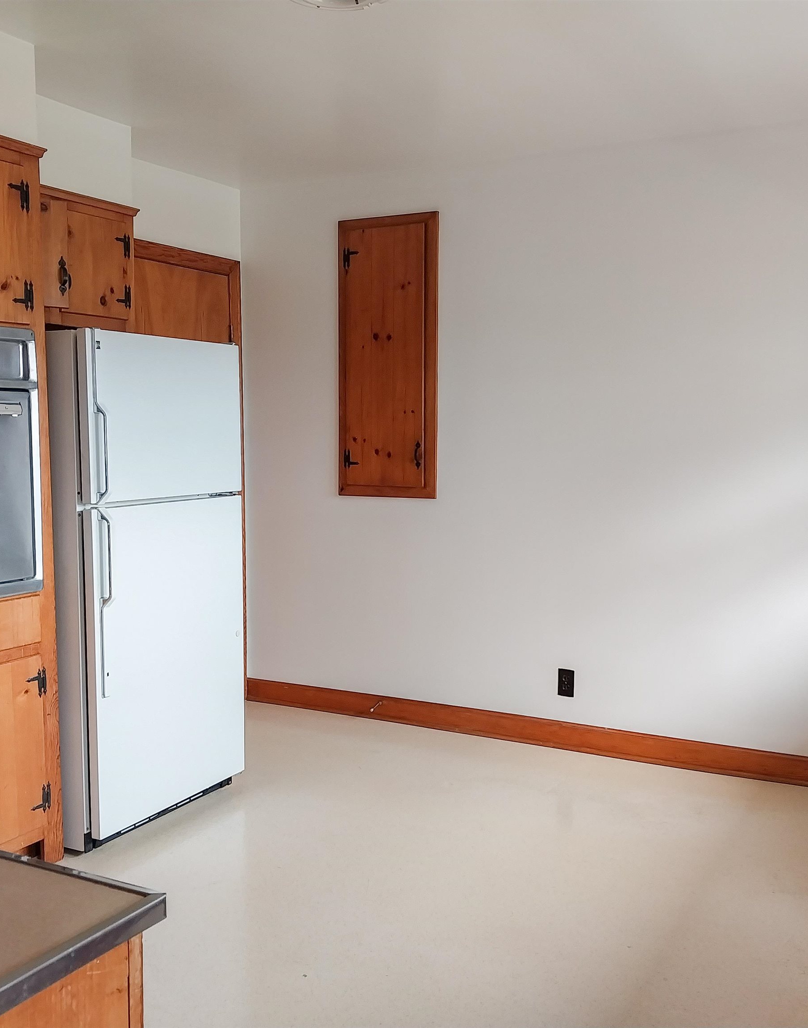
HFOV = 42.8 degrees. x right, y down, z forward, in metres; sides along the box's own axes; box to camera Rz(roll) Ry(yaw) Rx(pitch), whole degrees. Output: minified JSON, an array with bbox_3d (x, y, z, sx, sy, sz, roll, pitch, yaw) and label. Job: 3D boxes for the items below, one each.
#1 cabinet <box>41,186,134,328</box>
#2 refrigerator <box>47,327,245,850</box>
[{"bbox_3d":[-1.287,-0.888,3.592,0.269,0.455,0.748,3,6,27],"label":"cabinet"},{"bbox_3d":[-1.065,0.223,3.635,0.676,1.649,0.752,3,6,28],"label":"refrigerator"}]

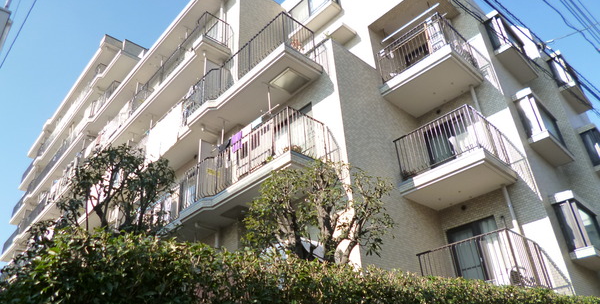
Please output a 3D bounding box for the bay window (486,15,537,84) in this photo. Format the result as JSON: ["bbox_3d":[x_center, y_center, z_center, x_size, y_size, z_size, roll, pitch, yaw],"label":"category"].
[{"bbox_3d":[6.172,-3.010,12.150,1.950,1.350,0.460,22,-38,-39],"label":"bay window"}]

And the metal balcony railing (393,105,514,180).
[{"bbox_3d":[3.573,0.101,9.847,1.660,1.140,1.980,22,-38,-39],"label":"metal balcony railing"}]

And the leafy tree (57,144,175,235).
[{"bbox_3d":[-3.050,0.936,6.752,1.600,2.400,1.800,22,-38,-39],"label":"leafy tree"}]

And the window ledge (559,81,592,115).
[{"bbox_3d":[8.667,-1.662,13.000,1.735,0.157,0.421,24,-40,-38],"label":"window ledge"}]

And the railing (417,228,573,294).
[{"bbox_3d":[3.753,2.647,8.482,1.740,1.390,2.020,22,-38,-39],"label":"railing"}]

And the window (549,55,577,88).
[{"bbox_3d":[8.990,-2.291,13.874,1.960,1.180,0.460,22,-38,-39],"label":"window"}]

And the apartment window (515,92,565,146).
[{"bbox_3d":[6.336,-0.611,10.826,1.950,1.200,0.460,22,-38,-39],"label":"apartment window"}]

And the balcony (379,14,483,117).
[{"bbox_3d":[3.422,-2.220,11.169,1.740,1.470,2.020,22,-38,-39],"label":"balcony"}]

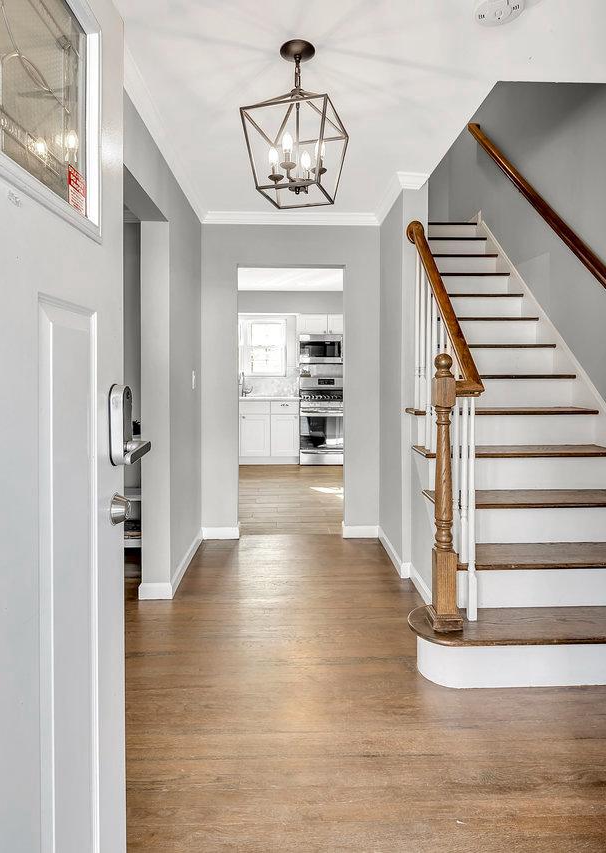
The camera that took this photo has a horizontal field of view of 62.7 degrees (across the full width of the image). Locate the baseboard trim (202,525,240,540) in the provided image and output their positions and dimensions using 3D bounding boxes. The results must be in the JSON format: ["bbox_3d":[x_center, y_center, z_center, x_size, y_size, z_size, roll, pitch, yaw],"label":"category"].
[{"bbox_3d":[-0.617,0.804,3.740,0.285,0.097,0.020,0,3,-2],"label":"baseboard trim"}]

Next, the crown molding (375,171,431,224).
[{"bbox_3d":[0.655,-1.517,3.355,0.220,0.085,0.800,0,3,-2],"label":"crown molding"}]

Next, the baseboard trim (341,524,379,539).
[{"bbox_3d":[0.437,0.800,3.775,0.285,0.095,0.020,0,3,-2],"label":"baseboard trim"}]

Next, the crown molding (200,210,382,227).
[{"bbox_3d":[-0.090,-1.559,3.730,1.340,0.085,0.055,0,3,-2],"label":"crown molding"}]

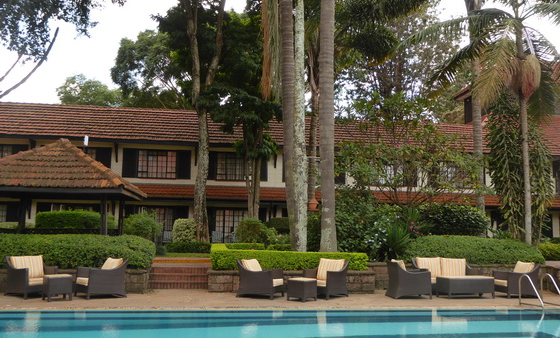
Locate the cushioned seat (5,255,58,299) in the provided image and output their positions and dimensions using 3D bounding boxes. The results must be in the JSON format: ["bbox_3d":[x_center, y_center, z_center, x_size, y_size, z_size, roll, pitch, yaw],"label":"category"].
[{"bbox_3d":[-5.367,2.317,12.272,0.870,0.850,0.770,-3,-8,36],"label":"cushioned seat"}]

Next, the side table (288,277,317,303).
[{"bbox_3d":[0.498,2.638,12.351,0.470,0.460,0.470,-3,-8,37],"label":"side table"}]

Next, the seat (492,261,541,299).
[{"bbox_3d":[5.902,2.759,14.118,0.860,0.840,0.720,2,-6,-9],"label":"seat"}]

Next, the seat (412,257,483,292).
[{"bbox_3d":[4.187,2.695,14.183,1.550,0.880,0.840,2,-6,-9],"label":"seat"}]

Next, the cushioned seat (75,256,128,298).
[{"bbox_3d":[-3.867,2.347,12.272,0.870,0.850,0.770,6,-8,-37],"label":"cushioned seat"}]

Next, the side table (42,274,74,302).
[{"bbox_3d":[-4.559,2.451,11.636,0.470,0.480,0.470,6,-8,-36],"label":"side table"}]

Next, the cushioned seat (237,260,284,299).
[{"bbox_3d":[-0.439,2.480,12.889,0.870,0.850,0.770,-2,-7,24],"label":"cushioned seat"}]

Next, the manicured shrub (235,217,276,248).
[{"bbox_3d":[-0.971,2.649,22.446,1.600,1.400,1.400,2,-6,-8],"label":"manicured shrub"}]

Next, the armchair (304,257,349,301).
[{"bbox_3d":[1.084,2.572,13.283,0.720,0.840,0.860,-4,-8,40],"label":"armchair"}]

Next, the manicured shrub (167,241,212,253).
[{"bbox_3d":[-3.265,2.848,20.313,1.650,0.450,0.700,2,-6,-8],"label":"manicured shrub"}]

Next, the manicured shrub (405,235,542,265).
[{"bbox_3d":[5.524,2.312,16.247,3.600,0.800,1.700,2,-6,-8],"label":"manicured shrub"}]

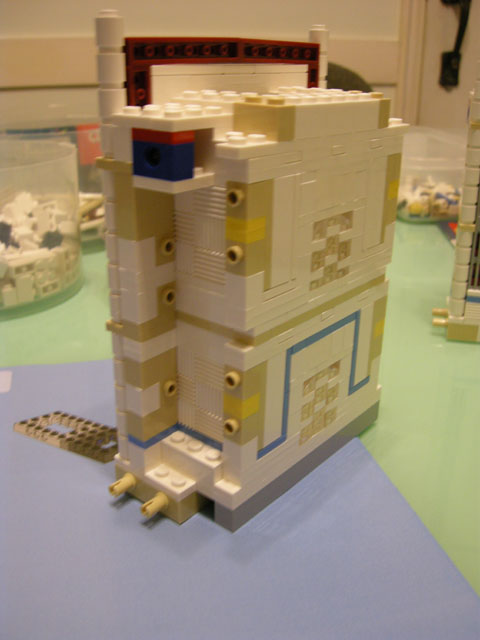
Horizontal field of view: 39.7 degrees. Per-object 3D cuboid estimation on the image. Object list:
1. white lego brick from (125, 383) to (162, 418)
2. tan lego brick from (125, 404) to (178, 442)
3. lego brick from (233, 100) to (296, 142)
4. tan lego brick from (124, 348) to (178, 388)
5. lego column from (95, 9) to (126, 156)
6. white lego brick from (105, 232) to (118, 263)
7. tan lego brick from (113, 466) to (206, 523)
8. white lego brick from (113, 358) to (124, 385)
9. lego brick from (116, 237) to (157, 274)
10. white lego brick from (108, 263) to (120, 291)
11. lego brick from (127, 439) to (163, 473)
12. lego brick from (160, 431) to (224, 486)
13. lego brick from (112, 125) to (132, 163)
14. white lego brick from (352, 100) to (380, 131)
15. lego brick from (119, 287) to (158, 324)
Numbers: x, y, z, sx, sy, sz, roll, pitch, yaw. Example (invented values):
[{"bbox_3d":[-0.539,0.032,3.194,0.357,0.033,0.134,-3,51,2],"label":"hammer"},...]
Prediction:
[{"bbox_3d":[-0.032,0.024,0.219,0.008,0.010,0.008,18,27,36],"label":"white lego brick"},{"bbox_3d":[-0.029,0.032,0.225,0.008,0.010,0.016,18,27,36],"label":"tan lego brick"},{"bbox_3d":[0.007,-0.056,0.187,0.016,0.010,0.008,18,27,36],"label":"lego brick"},{"bbox_3d":[-0.029,0.015,0.218,0.008,0.010,0.016,18,27,36],"label":"tan lego brick"},{"bbox_3d":[-0.036,-0.066,0.188,0.008,0.040,0.008,1,22,0],"label":"lego column"},{"bbox_3d":[-0.037,-0.023,0.205,0.008,0.010,0.008,18,27,36],"label":"white lego brick"},{"bbox_3d":[-0.029,0.058,0.229,0.032,0.010,0.008,18,27,36],"label":"tan lego brick"},{"bbox_3d":[-0.038,0.016,0.221,0.008,0.010,0.008,18,27,36],"label":"white lego brick"},{"bbox_3d":[-0.031,-0.020,0.201,0.008,0.010,0.008,18,27,36],"label":"lego brick"},{"bbox_3d":[-0.037,-0.014,0.209,0.008,0.010,0.008,18,27,36],"label":"white lego brick"},{"bbox_3d":[-0.032,0.045,0.227,0.008,0.010,0.008,18,27,36],"label":"lego brick"},{"bbox_3d":[-0.015,0.046,0.223,0.024,0.011,0.008,18,27,36],"label":"lego brick"},{"bbox_3d":[-0.030,-0.050,0.189,0.008,0.010,0.010,18,27,36],"label":"lego brick"},{"bbox_3d":[0.037,-0.067,0.217,0.009,0.010,0.016,18,27,36],"label":"white lego brick"},{"bbox_3d":[-0.031,-0.005,0.207,0.008,0.010,0.008,18,27,36],"label":"lego brick"}]

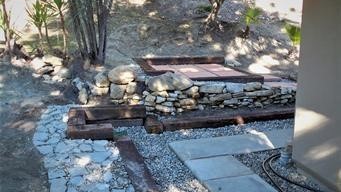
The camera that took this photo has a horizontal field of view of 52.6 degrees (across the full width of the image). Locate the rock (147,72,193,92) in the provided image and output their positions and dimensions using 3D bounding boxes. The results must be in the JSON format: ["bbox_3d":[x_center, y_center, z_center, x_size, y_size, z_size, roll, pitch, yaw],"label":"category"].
[{"bbox_3d":[0.005,-0.251,6.250,0.825,0.307,0.500,-3,12,-10],"label":"rock"}]

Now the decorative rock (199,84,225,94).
[{"bbox_3d":[0.632,-0.100,5.320,0.375,0.112,0.240,-5,14,-18],"label":"decorative rock"}]

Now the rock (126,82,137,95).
[{"bbox_3d":[-0.597,-0.115,5.280,0.132,0.165,0.160,-5,14,-18],"label":"rock"}]

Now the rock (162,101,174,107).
[{"bbox_3d":[-0.030,0.113,5.200,0.164,0.064,0.140,-5,14,-18],"label":"rock"}]

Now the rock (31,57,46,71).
[{"bbox_3d":[-2.870,-0.707,7.500,0.267,0.282,0.300,-1,13,0],"label":"rock"}]

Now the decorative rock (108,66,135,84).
[{"bbox_3d":[-0.863,-0.369,6.200,0.488,0.307,0.360,-3,12,-17],"label":"decorative rock"}]

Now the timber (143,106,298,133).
[{"bbox_3d":[0.894,0.392,5.899,2.734,0.170,0.230,-3,12,-17],"label":"timber"}]

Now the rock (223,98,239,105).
[{"bbox_3d":[1.139,0.104,6.550,0.295,0.108,0.190,-3,12,-17],"label":"rock"}]

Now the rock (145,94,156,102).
[{"bbox_3d":[-0.352,0.045,6.100,0.198,0.115,0.180,-3,12,-10],"label":"rock"}]

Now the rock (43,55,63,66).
[{"bbox_3d":[-2.617,-0.787,7.650,0.374,0.243,0.310,-1,13,0],"label":"rock"}]

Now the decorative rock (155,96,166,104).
[{"bbox_3d":[-0.176,0.079,6.080,0.205,0.134,0.170,-3,12,-17],"label":"decorative rock"}]

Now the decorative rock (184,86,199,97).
[{"bbox_3d":[0.390,-0.084,6.400,0.252,0.176,0.200,-3,12,-17],"label":"decorative rock"}]

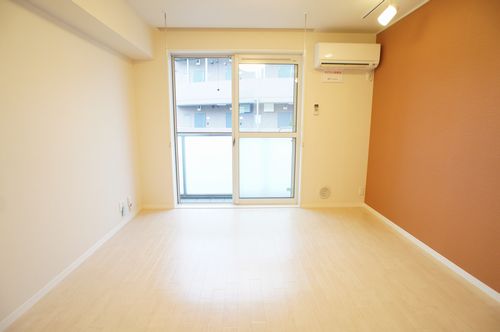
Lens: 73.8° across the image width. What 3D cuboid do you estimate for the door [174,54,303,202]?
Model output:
[{"bbox_3d":[-0.164,-0.458,4.508,1.714,2.029,0.100,0,8,-1],"label":"door"}]

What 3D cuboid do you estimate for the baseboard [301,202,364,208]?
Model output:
[{"bbox_3d":[1.166,0.548,4.644,0.924,0.072,0.015,0,8,-1],"label":"baseboard"}]

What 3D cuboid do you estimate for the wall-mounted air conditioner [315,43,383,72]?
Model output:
[{"bbox_3d":[1.238,-1.387,4.269,0.770,0.290,0.220,0,8,-1],"label":"wall-mounted air conditioner"}]

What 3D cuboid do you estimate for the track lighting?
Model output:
[{"bbox_3d":[1.286,-1.400,3.107,0.100,0.170,0.090,42,0,-12],"label":"track lighting"}]

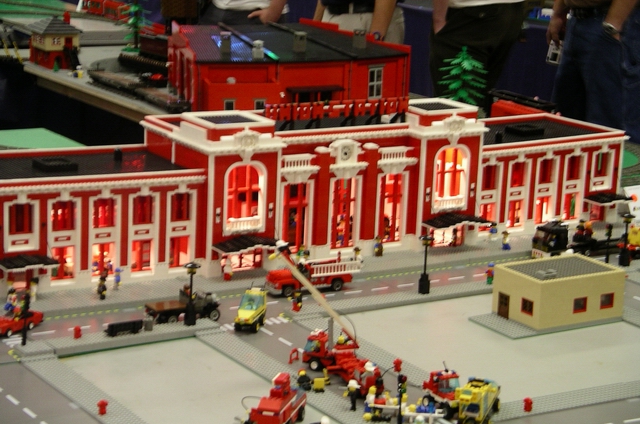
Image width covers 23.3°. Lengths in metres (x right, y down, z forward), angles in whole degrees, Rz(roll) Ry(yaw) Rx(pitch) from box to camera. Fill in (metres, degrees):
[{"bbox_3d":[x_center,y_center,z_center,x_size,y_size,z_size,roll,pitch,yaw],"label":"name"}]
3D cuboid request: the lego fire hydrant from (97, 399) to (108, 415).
[{"bbox_3d":[-0.312,0.279,2.233,0.012,0.024,0.015,-6,15,-32],"label":"lego fire hydrant"}]

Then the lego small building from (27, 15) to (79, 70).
[{"bbox_3d":[-0.998,-0.643,5.850,0.165,0.190,0.155,-6,15,-32],"label":"lego small building"}]

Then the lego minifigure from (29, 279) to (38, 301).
[{"bbox_3d":[-0.517,0.141,2.814,0.015,0.045,0.022,-3,13,-22],"label":"lego minifigure"}]

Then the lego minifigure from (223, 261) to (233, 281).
[{"bbox_3d":[-0.178,0.111,3.003,0.018,0.042,0.011,11,16,32],"label":"lego minifigure"}]

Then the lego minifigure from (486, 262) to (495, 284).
[{"bbox_3d":[0.335,0.121,3.046,0.023,0.042,0.016,10,15,30],"label":"lego minifigure"}]

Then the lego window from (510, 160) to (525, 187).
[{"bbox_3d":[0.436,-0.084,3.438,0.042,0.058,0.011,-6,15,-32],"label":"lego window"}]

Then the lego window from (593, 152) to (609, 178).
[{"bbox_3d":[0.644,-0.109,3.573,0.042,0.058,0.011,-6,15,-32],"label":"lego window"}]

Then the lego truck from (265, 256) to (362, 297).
[{"bbox_3d":[-0.011,0.118,2.938,0.175,0.058,0.058,-6,15,-32],"label":"lego truck"}]

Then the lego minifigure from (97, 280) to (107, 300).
[{"bbox_3d":[-0.399,0.140,2.849,0.023,0.042,0.014,-6,15,-32],"label":"lego minifigure"}]

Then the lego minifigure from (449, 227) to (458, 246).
[{"bbox_3d":[0.288,0.052,3.341,0.023,0.042,0.016,9,14,25],"label":"lego minifigure"}]

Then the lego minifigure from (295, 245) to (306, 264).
[{"bbox_3d":[-0.037,0.085,3.125,0.018,0.040,0.013,-5,15,-32],"label":"lego minifigure"}]

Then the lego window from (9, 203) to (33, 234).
[{"bbox_3d":[-0.537,0.013,2.794,0.045,0.056,0.012,-5,15,-32],"label":"lego window"}]

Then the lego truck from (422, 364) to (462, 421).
[{"bbox_3d":[0.193,0.269,2.328,0.043,0.062,0.082,-5,15,-32],"label":"lego truck"}]

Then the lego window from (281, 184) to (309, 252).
[{"bbox_3d":[-0.049,0.010,3.122,0.048,0.135,0.014,-6,16,-31],"label":"lego window"}]

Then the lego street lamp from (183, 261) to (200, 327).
[{"bbox_3d":[-0.224,0.142,2.707,0.030,0.111,0.030,2,12,0],"label":"lego street lamp"}]

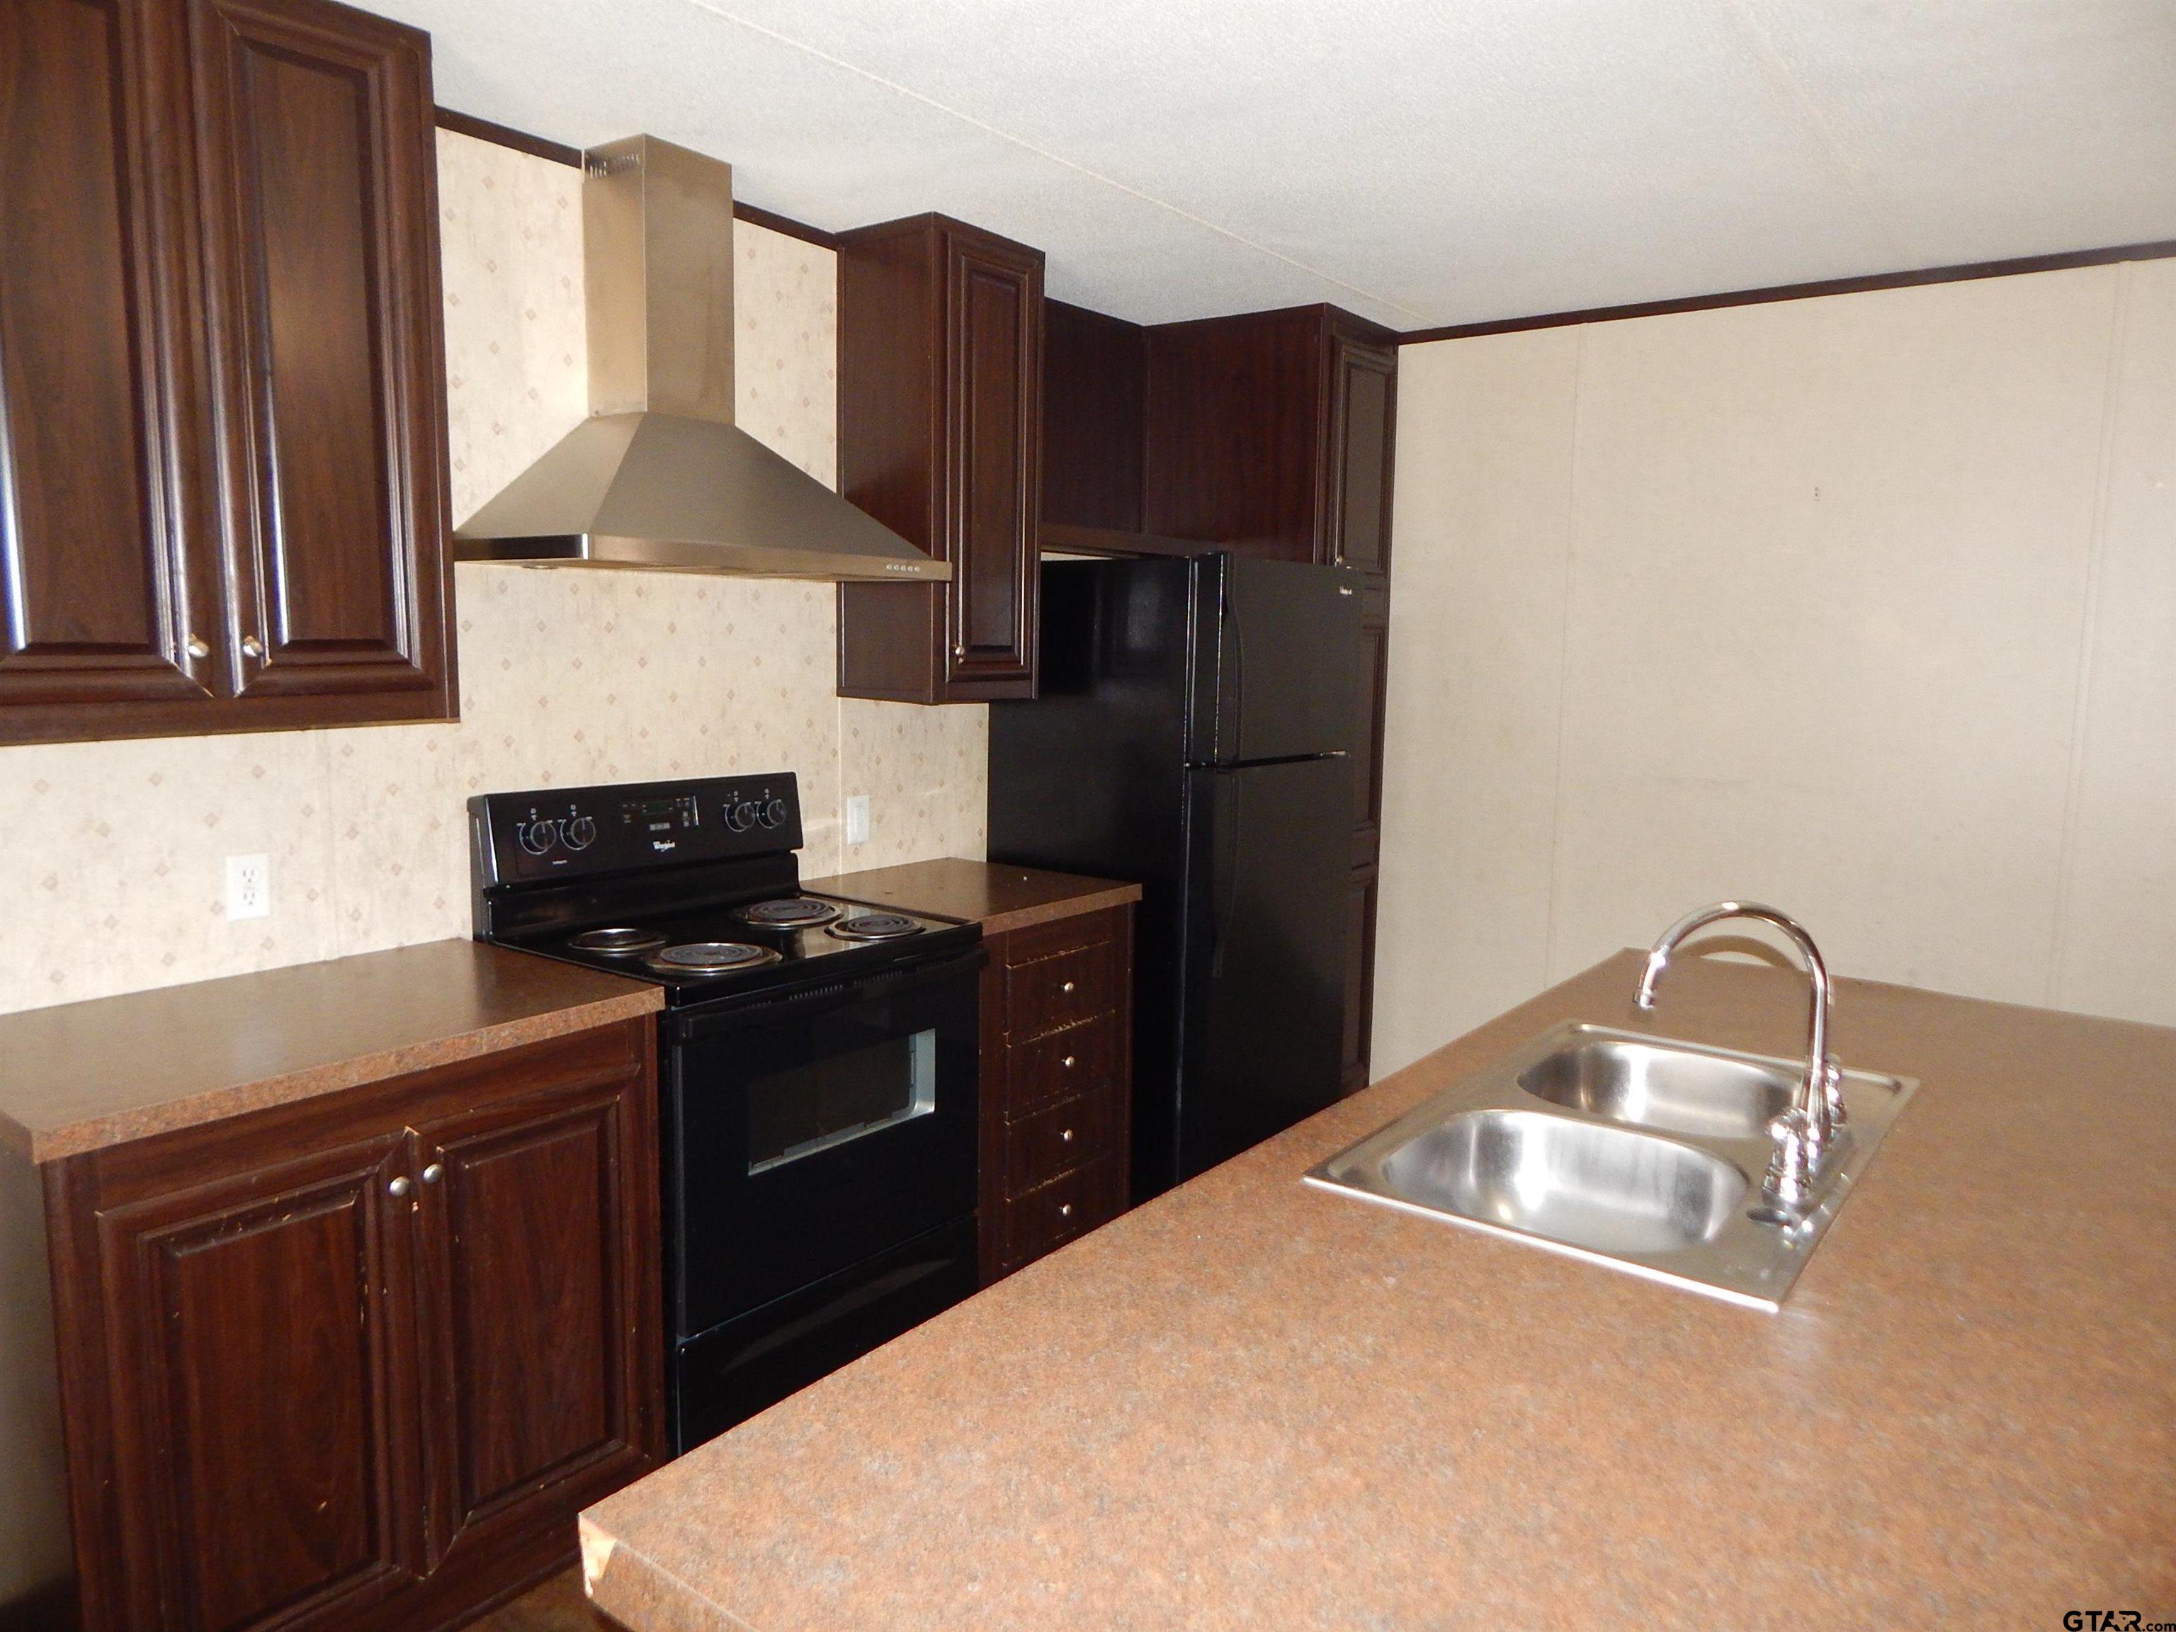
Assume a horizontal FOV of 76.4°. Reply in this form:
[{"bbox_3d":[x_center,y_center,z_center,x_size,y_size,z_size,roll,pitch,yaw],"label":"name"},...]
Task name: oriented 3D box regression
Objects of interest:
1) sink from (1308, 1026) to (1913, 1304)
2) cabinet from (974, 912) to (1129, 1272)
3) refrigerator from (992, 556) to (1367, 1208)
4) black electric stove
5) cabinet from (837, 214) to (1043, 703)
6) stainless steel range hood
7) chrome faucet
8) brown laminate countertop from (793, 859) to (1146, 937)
[{"bbox_3d":[0.678,0.463,1.685,0.464,0.179,0.850,6,9,37],"label":"sink"},{"bbox_3d":[-0.302,0.634,3.336,0.592,0.875,0.570,6,9,37],"label":"cabinet"},{"bbox_3d":[0.231,0.185,3.726,0.730,1.693,0.701,6,9,37],"label":"refrigerator"},{"bbox_3d":[-0.674,0.545,2.751,0.670,1.180,0.757,6,9,37],"label":"black electric stove"},{"bbox_3d":[-0.344,-0.808,3.287,0.327,1.061,0.378,6,9,37],"label":"cabinet"},{"bbox_3d":[-0.723,-0.867,2.645,0.482,0.804,0.870,6,9,37],"label":"stainless steel range hood"},{"bbox_3d":[0.743,0.245,1.583,0.235,0.284,0.295,6,9,37],"label":"chrome faucet"},{"bbox_3d":[-0.287,0.181,3.276,0.613,0.038,0.580,6,9,37],"label":"brown laminate countertop"}]

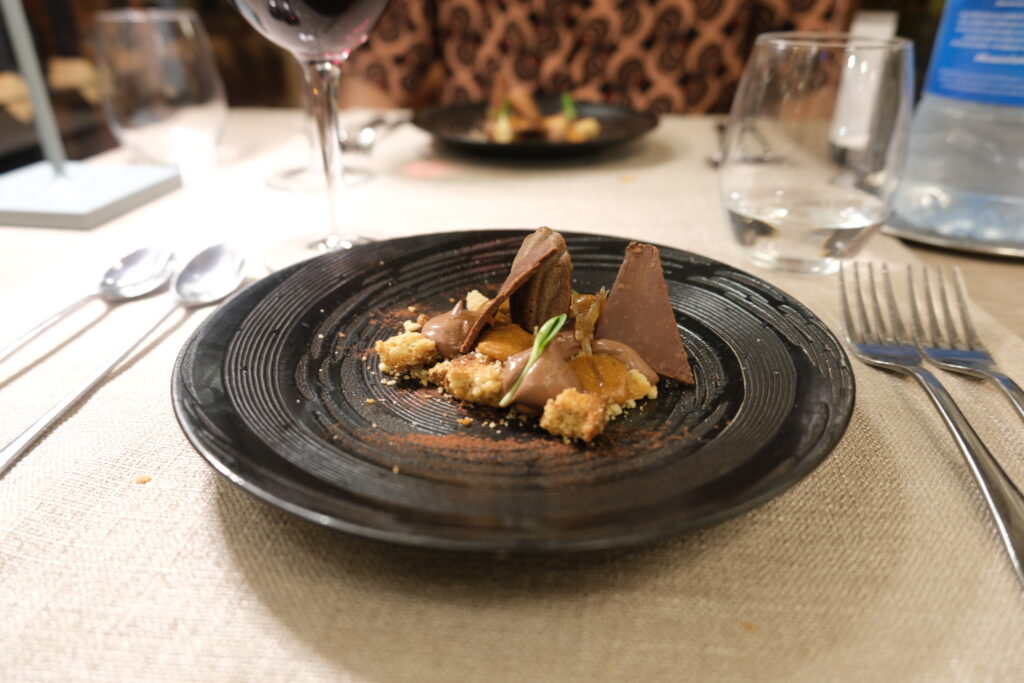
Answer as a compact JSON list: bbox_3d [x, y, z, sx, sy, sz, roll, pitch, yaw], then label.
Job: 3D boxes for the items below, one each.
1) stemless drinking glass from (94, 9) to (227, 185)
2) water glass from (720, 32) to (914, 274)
[{"bbox_3d":[-0.271,-0.187,0.532,0.087,0.114,0.087,0,27,0],"label":"stemless drinking glass"},{"bbox_3d":[0.157,-0.094,0.352,0.088,0.113,0.088,0,27,0],"label":"water glass"}]

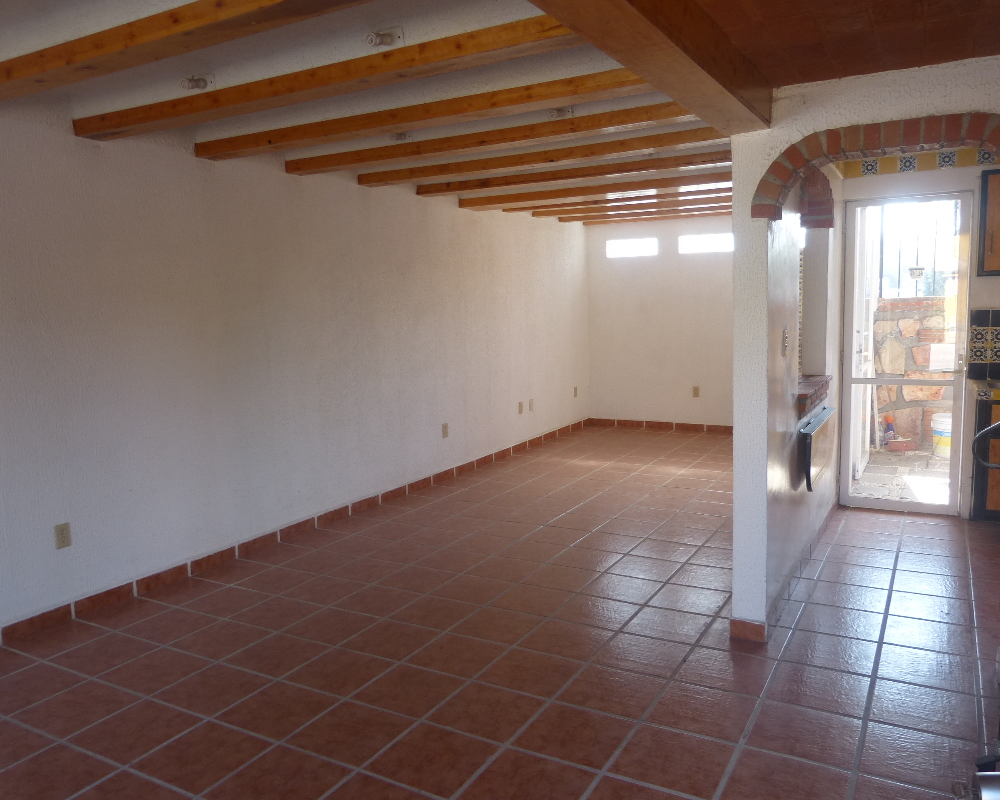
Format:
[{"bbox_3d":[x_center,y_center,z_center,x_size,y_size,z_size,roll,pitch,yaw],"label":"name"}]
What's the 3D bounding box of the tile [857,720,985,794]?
[{"bbox_3d":[1.307,1.119,2.381,0.323,0.012,0.323,2,8,30],"label":"tile"}]

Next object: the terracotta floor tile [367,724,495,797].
[{"bbox_3d":[-0.214,1.165,2.497,0.332,0.010,0.328,2,8,30],"label":"terracotta floor tile"}]

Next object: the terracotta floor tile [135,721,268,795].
[{"bbox_3d":[-0.981,1.183,2.547,0.332,0.010,0.328,2,8,30],"label":"terracotta floor tile"}]

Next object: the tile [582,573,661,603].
[{"bbox_3d":[0.624,0.953,3.894,0.330,0.010,0.330,2,8,30],"label":"tile"}]

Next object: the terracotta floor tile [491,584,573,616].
[{"bbox_3d":[0.157,0.996,3.814,0.333,0.010,0.333,2,8,29],"label":"terracotta floor tile"}]

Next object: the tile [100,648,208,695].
[{"bbox_3d":[-1.416,1.120,3.163,0.334,0.010,0.334,2,8,30],"label":"tile"}]

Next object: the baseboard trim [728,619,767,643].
[{"bbox_3d":[1.063,0.987,3.289,0.148,0.082,0.012,2,8,30],"label":"baseboard trim"}]

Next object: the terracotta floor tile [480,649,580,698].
[{"bbox_3d":[0.120,1.085,3.062,0.333,0.010,0.333,2,8,29],"label":"terracotta floor tile"}]

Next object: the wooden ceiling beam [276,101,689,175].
[{"bbox_3d":[-0.080,-1.419,4.205,2.838,0.076,0.134,3,8,30],"label":"wooden ceiling beam"}]

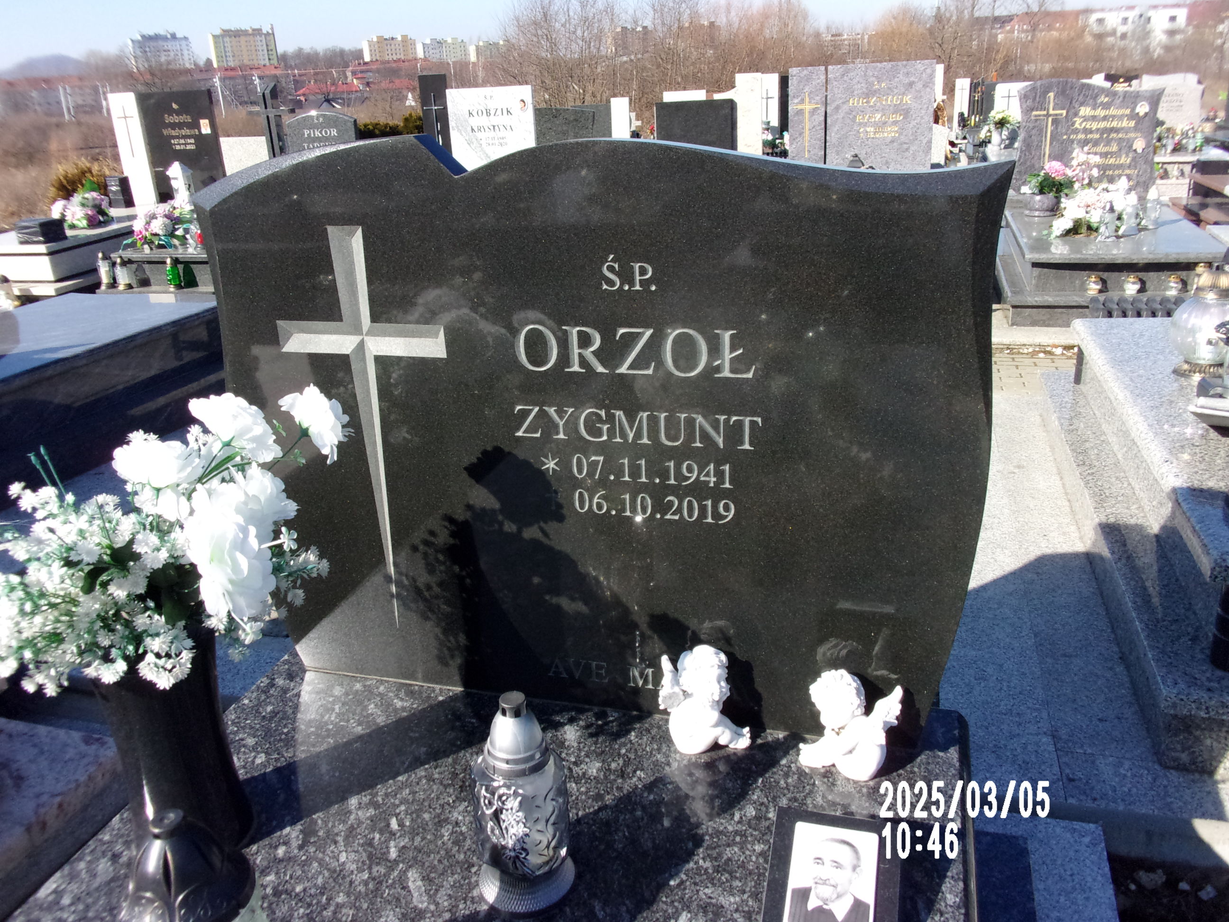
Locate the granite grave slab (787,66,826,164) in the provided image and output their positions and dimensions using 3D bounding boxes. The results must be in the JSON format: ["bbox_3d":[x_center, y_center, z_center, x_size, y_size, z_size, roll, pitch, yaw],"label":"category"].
[{"bbox_3d":[1.485,-2.518,7.677,0.267,0.968,0.090,3,23,16],"label":"granite grave slab"}]

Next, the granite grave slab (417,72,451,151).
[{"bbox_3d":[-1.476,-2.743,8.527,0.247,1.062,0.090,3,23,16],"label":"granite grave slab"}]

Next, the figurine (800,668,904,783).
[{"bbox_3d":[0.319,0.354,1.346,0.140,0.150,0.090,5,23,21],"label":"figurine"}]

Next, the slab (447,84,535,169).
[{"bbox_3d":[-1.004,-2.655,8.405,0.760,0.938,0.075,3,23,16],"label":"slab"}]

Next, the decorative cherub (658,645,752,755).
[{"bbox_3d":[0.127,0.335,1.409,0.132,0.160,0.090,-2,22,2],"label":"decorative cherub"}]

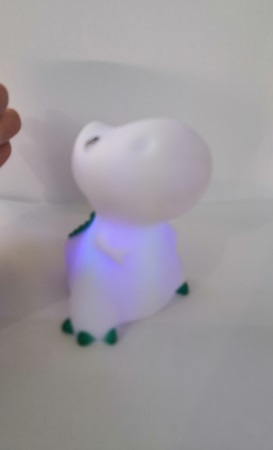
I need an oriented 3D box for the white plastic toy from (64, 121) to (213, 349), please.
[{"bbox_3d":[-0.004,0.000,0.240,0.118,0.138,0.102,18,26,40],"label":"white plastic toy"}]

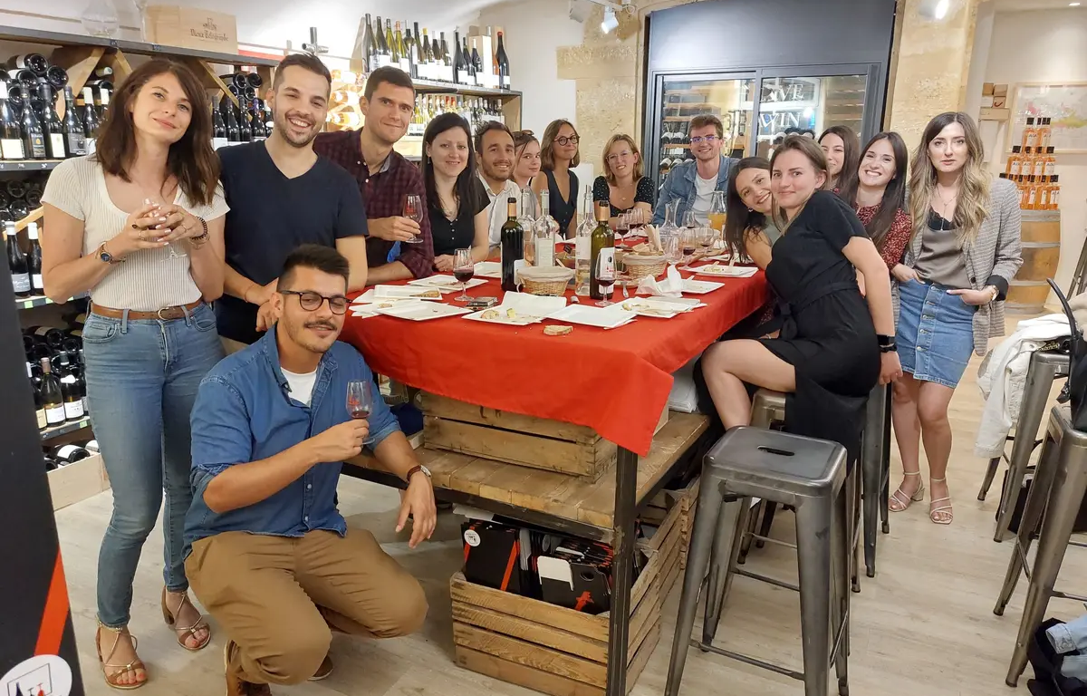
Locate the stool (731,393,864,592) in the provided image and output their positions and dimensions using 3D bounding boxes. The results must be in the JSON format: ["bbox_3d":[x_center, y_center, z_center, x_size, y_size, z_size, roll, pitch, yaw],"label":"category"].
[{"bbox_3d":[0.822,0.493,2.526,0.420,0.755,0.420,7,16,26],"label":"stool"}]

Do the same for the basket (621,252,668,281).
[{"bbox_3d":[0.375,-0.305,2.889,0.170,0.084,0.170,3,15,7],"label":"basket"}]

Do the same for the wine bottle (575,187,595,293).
[{"bbox_3d":[0.145,-0.337,2.521,0.076,0.326,0.076,1,15,0],"label":"wine bottle"}]

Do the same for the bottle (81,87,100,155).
[{"bbox_3d":[-1.962,-0.983,3.419,0.078,0.288,0.078,8,16,27],"label":"bottle"}]

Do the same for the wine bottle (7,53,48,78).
[{"bbox_3d":[-2.216,-1.191,3.309,0.298,0.080,0.080,8,16,26],"label":"wine bottle"}]

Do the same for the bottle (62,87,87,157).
[{"bbox_3d":[-2.001,-0.963,3.347,0.078,0.291,0.078,8,16,27],"label":"bottle"}]

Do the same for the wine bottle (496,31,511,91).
[{"bbox_3d":[-0.286,-2.148,5.874,0.100,0.399,0.100,8,16,27],"label":"wine bottle"}]

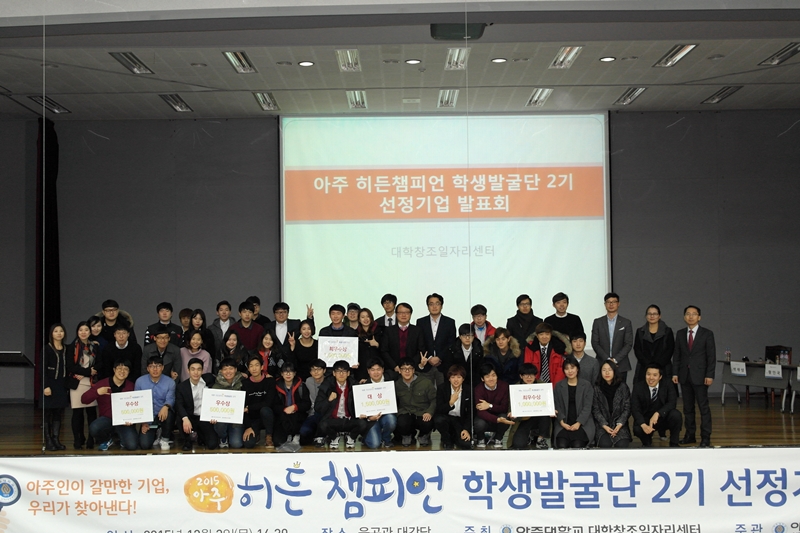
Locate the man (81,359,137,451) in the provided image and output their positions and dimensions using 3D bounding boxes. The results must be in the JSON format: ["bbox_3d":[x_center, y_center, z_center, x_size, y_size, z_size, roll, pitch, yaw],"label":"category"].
[{"bbox_3d":[-3.655,1.734,12.028,0.620,1.099,0.680,-1,-1,-7],"label":"man"}]

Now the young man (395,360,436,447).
[{"bbox_3d":[0.209,1.707,12.063,0.550,1.038,0.750,-1,-2,3],"label":"young man"}]

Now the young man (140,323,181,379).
[{"bbox_3d":[-3.142,1.540,12.575,0.520,1.498,0.450,-1,-2,-6],"label":"young man"}]

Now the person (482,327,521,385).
[{"bbox_3d":[1.292,1.492,12.100,0.530,1.430,0.500,-1,-2,3],"label":"person"}]

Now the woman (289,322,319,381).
[{"bbox_3d":[-1.239,1.486,12.474,0.440,1.547,0.360,-1,-2,-2],"label":"woman"}]

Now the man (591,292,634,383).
[{"bbox_3d":[2.781,1.282,12.461,0.550,1.872,0.350,-1,-1,7],"label":"man"}]

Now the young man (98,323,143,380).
[{"bbox_3d":[-3.557,1.505,12.200,0.560,1.540,0.450,0,-2,-10],"label":"young man"}]

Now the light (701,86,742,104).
[{"bbox_3d":[5.311,-2.864,15.776,0.295,0.100,1.235,-1,-2,0],"label":"light"}]

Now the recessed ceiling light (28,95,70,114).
[{"bbox_3d":[-5.786,-2.688,15.821,0.310,0.090,1.220,-1,-2,0],"label":"recessed ceiling light"}]

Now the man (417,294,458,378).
[{"bbox_3d":[0.478,1.238,12.159,0.550,1.800,0.360,-1,-2,0],"label":"man"}]

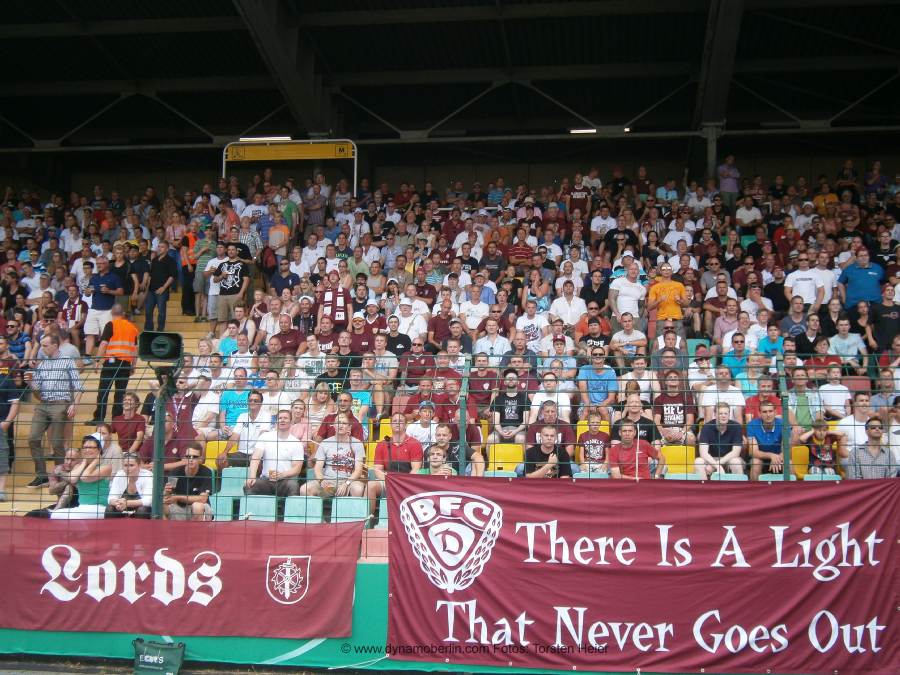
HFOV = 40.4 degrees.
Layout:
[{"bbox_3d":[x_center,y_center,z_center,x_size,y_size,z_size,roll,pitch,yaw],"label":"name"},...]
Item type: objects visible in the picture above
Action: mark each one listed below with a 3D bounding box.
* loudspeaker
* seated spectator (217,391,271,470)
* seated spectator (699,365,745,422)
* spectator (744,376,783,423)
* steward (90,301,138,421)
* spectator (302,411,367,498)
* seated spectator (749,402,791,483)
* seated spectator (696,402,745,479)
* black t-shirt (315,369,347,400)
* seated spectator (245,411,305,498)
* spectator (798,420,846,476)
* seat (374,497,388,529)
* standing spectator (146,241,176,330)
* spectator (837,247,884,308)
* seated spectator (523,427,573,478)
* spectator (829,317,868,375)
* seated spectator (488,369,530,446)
[{"bbox_3d":[-2.440,0.076,10.300,0.360,0.240,0.340,1,-4,-9],"label":"loudspeaker"},{"bbox_3d":[-2.327,1.265,14.153,0.580,1.280,0.750,0,-5,7],"label":"seated spectator"},{"bbox_3d":[3.250,1.011,14.575,0.560,1.360,0.750,0,-6,7],"label":"seated spectator"},{"bbox_3d":[3.776,1.052,14.590,0.520,1.190,0.800,0,-7,7],"label":"spectator"},{"bbox_3d":[-4.832,0.382,17.600,0.650,1.759,0.500,2,-7,-15],"label":"steward"},{"bbox_3d":[-1.264,1.478,13.401,0.580,1.330,0.820,0,-4,8],"label":"spectator"},{"bbox_3d":[3.510,1.349,13.436,0.540,1.300,0.800,0,-4,8],"label":"seated spectator"},{"bbox_3d":[3.039,1.333,13.727,0.550,1.210,0.780,0,-6,7],"label":"seated spectator"},{"bbox_3d":[-1.545,0.764,15.869,0.500,0.620,0.300,0,-5,7],"label":"black t-shirt"},{"bbox_3d":[-1.915,1.466,13.493,0.580,1.340,0.820,0,-4,8],"label":"seated spectator"},{"bbox_3d":[4.080,1.368,13.359,0.520,0.920,0.600,0,-5,7],"label":"spectator"},{"bbox_3d":[-0.562,1.849,12.453,0.420,0.420,0.420,0,-5,7],"label":"seat"},{"bbox_3d":[-5.236,-0.873,22.100,0.580,1.732,0.420,-3,-8,25],"label":"standing spectator"},{"bbox_3d":[6.551,-0.533,19.219,0.680,1.820,0.450,0,-5,7],"label":"spectator"},{"bbox_3d":[1.062,1.524,13.058,0.520,1.167,0.800,0,-7,7],"label":"seated spectator"},{"bbox_3d":[5.377,0.321,16.538,0.520,1.245,0.750,-1,-6,14],"label":"spectator"},{"bbox_3d":[0.722,1.010,14.822,0.500,1.280,0.750,0,-6,9],"label":"seated spectator"}]

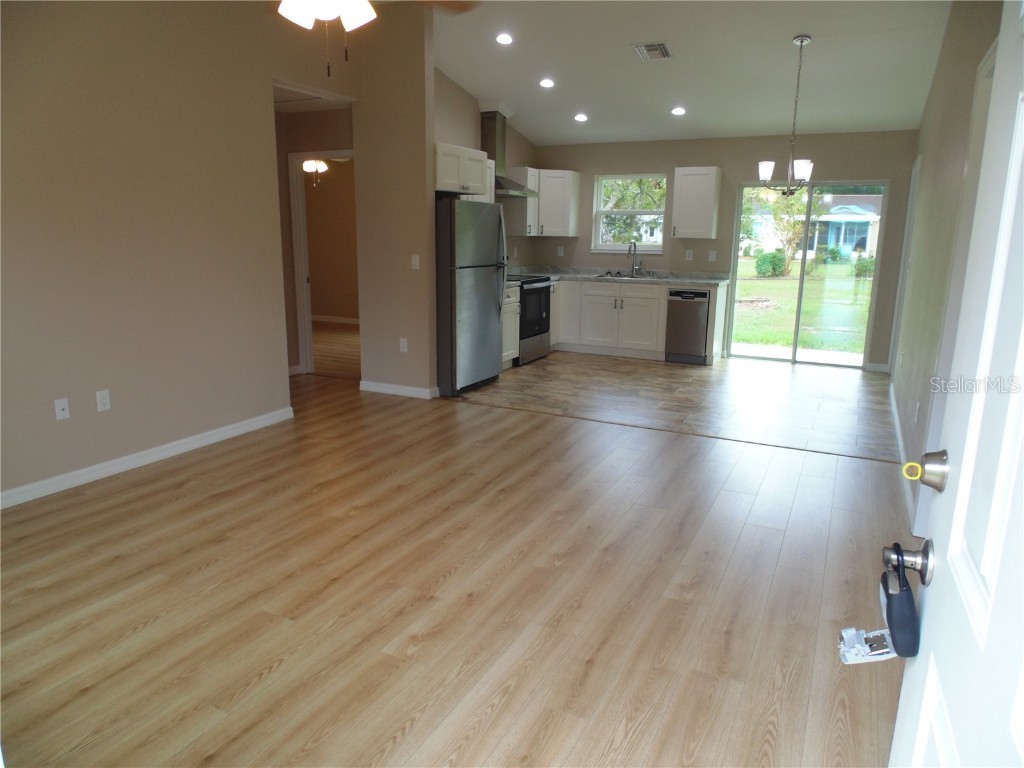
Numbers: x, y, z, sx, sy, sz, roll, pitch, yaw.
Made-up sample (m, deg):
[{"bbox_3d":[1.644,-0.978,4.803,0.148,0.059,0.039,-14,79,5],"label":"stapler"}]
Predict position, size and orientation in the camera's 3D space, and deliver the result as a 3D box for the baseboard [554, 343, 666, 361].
[{"bbox_3d":[1.156,-0.391,7.851,1.401,0.105,0.023,7,14,27],"label":"baseboard"}]

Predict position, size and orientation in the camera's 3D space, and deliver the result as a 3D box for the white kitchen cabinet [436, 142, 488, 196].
[{"bbox_3d":[-0.706,-1.918,5.890,0.628,0.382,0.837,7,14,27],"label":"white kitchen cabinet"}]

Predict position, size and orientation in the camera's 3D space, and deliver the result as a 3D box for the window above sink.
[{"bbox_3d":[1.430,-2.068,7.971,0.910,0.930,0.120,7,14,27],"label":"window above sink"}]

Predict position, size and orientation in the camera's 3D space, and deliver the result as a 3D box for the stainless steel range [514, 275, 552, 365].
[{"bbox_3d":[-0.011,-0.749,7.456,0.690,0.920,0.760,7,14,27],"label":"stainless steel range"}]

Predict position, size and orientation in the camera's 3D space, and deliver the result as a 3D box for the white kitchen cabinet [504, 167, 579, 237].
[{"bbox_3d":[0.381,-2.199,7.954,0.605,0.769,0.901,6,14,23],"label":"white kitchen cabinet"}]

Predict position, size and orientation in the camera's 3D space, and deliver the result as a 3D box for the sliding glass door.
[{"bbox_3d":[3.202,-1.193,7.190,1.442,1.966,0.100,7,14,27],"label":"sliding glass door"}]

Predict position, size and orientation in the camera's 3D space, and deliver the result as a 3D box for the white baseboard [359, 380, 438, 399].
[{"bbox_3d":[-1.035,0.049,5.760,0.750,0.090,0.020,7,14,27],"label":"white baseboard"}]

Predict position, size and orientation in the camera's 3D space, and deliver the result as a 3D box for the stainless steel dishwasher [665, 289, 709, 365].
[{"bbox_3d":[2.094,-0.695,7.519,0.455,0.840,0.580,7,14,27],"label":"stainless steel dishwasher"}]

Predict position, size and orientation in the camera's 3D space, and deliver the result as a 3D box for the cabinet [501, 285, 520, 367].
[{"bbox_3d":[-0.332,-0.593,6.936,0.619,0.878,0.582,7,14,27],"label":"cabinet"}]

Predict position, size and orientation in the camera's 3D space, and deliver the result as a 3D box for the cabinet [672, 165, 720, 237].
[{"bbox_3d":[2.096,-2.043,7.388,0.455,0.769,0.328,7,14,27],"label":"cabinet"}]

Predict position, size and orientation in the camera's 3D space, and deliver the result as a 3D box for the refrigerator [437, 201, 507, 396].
[{"bbox_3d":[-0.616,-0.842,6.115,0.800,1.680,0.790,7,14,27],"label":"refrigerator"}]

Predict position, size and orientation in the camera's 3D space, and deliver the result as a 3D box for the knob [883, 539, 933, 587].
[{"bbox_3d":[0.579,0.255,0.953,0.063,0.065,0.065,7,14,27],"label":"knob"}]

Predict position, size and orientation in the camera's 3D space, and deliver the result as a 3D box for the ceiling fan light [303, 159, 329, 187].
[{"bbox_3d":[-2.427,-2.622,8.050,0.330,0.360,0.330,7,14,27],"label":"ceiling fan light"}]

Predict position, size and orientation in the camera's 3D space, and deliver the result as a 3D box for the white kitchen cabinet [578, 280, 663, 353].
[{"bbox_3d":[1.405,-0.828,7.866,1.024,0.801,0.610,7,14,27],"label":"white kitchen cabinet"}]

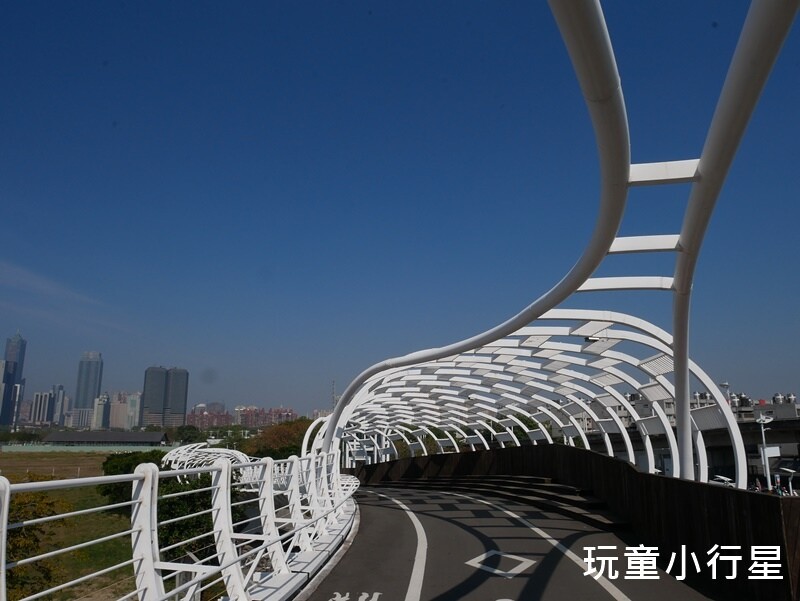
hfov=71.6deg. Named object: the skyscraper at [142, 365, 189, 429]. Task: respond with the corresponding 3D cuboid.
[{"bbox_3d":[-414.180,171.690,983.420,63.700,101.500,28.700,3,-13,-15],"label":"skyscraper"}]

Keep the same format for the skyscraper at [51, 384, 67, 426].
[{"bbox_3d":[-672.220,207.520,1093.600,12.900,78.400,11.600,3,-13,-14],"label":"skyscraper"}]

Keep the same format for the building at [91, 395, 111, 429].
[{"bbox_3d":[-308.460,115.940,571.910,11.800,35.100,9.400,2,-12,-10],"label":"building"}]

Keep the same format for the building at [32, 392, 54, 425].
[{"bbox_3d":[-560.540,171.520,871.320,21.400,54.100,15.000,3,-13,-14],"label":"building"}]

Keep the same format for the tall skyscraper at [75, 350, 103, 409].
[{"bbox_3d":[-679.120,193.980,1210.720,35.600,154.800,30.200,3,-13,-14],"label":"tall skyscraper"}]

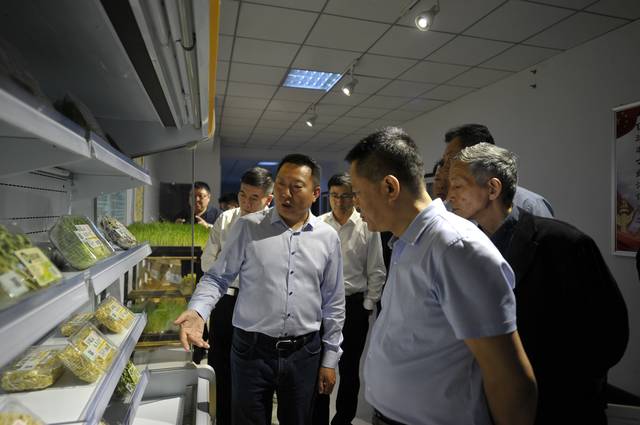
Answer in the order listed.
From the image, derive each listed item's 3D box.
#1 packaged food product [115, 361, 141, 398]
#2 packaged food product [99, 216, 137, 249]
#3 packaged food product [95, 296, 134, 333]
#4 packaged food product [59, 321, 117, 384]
[{"bbox_3d":[-0.737,0.629,1.525,0.055,0.120,0.180,-30,8,-14],"label":"packaged food product"},{"bbox_3d":[-0.720,0.079,1.443,0.036,0.117,0.183,-41,10,-12],"label":"packaged food product"},{"bbox_3d":[-0.748,0.377,1.478,0.117,0.046,0.183,45,-11,-11],"label":"packaged food product"},{"bbox_3d":[-0.623,0.377,1.097,0.048,0.117,0.183,-44,11,-11],"label":"packaged food product"}]

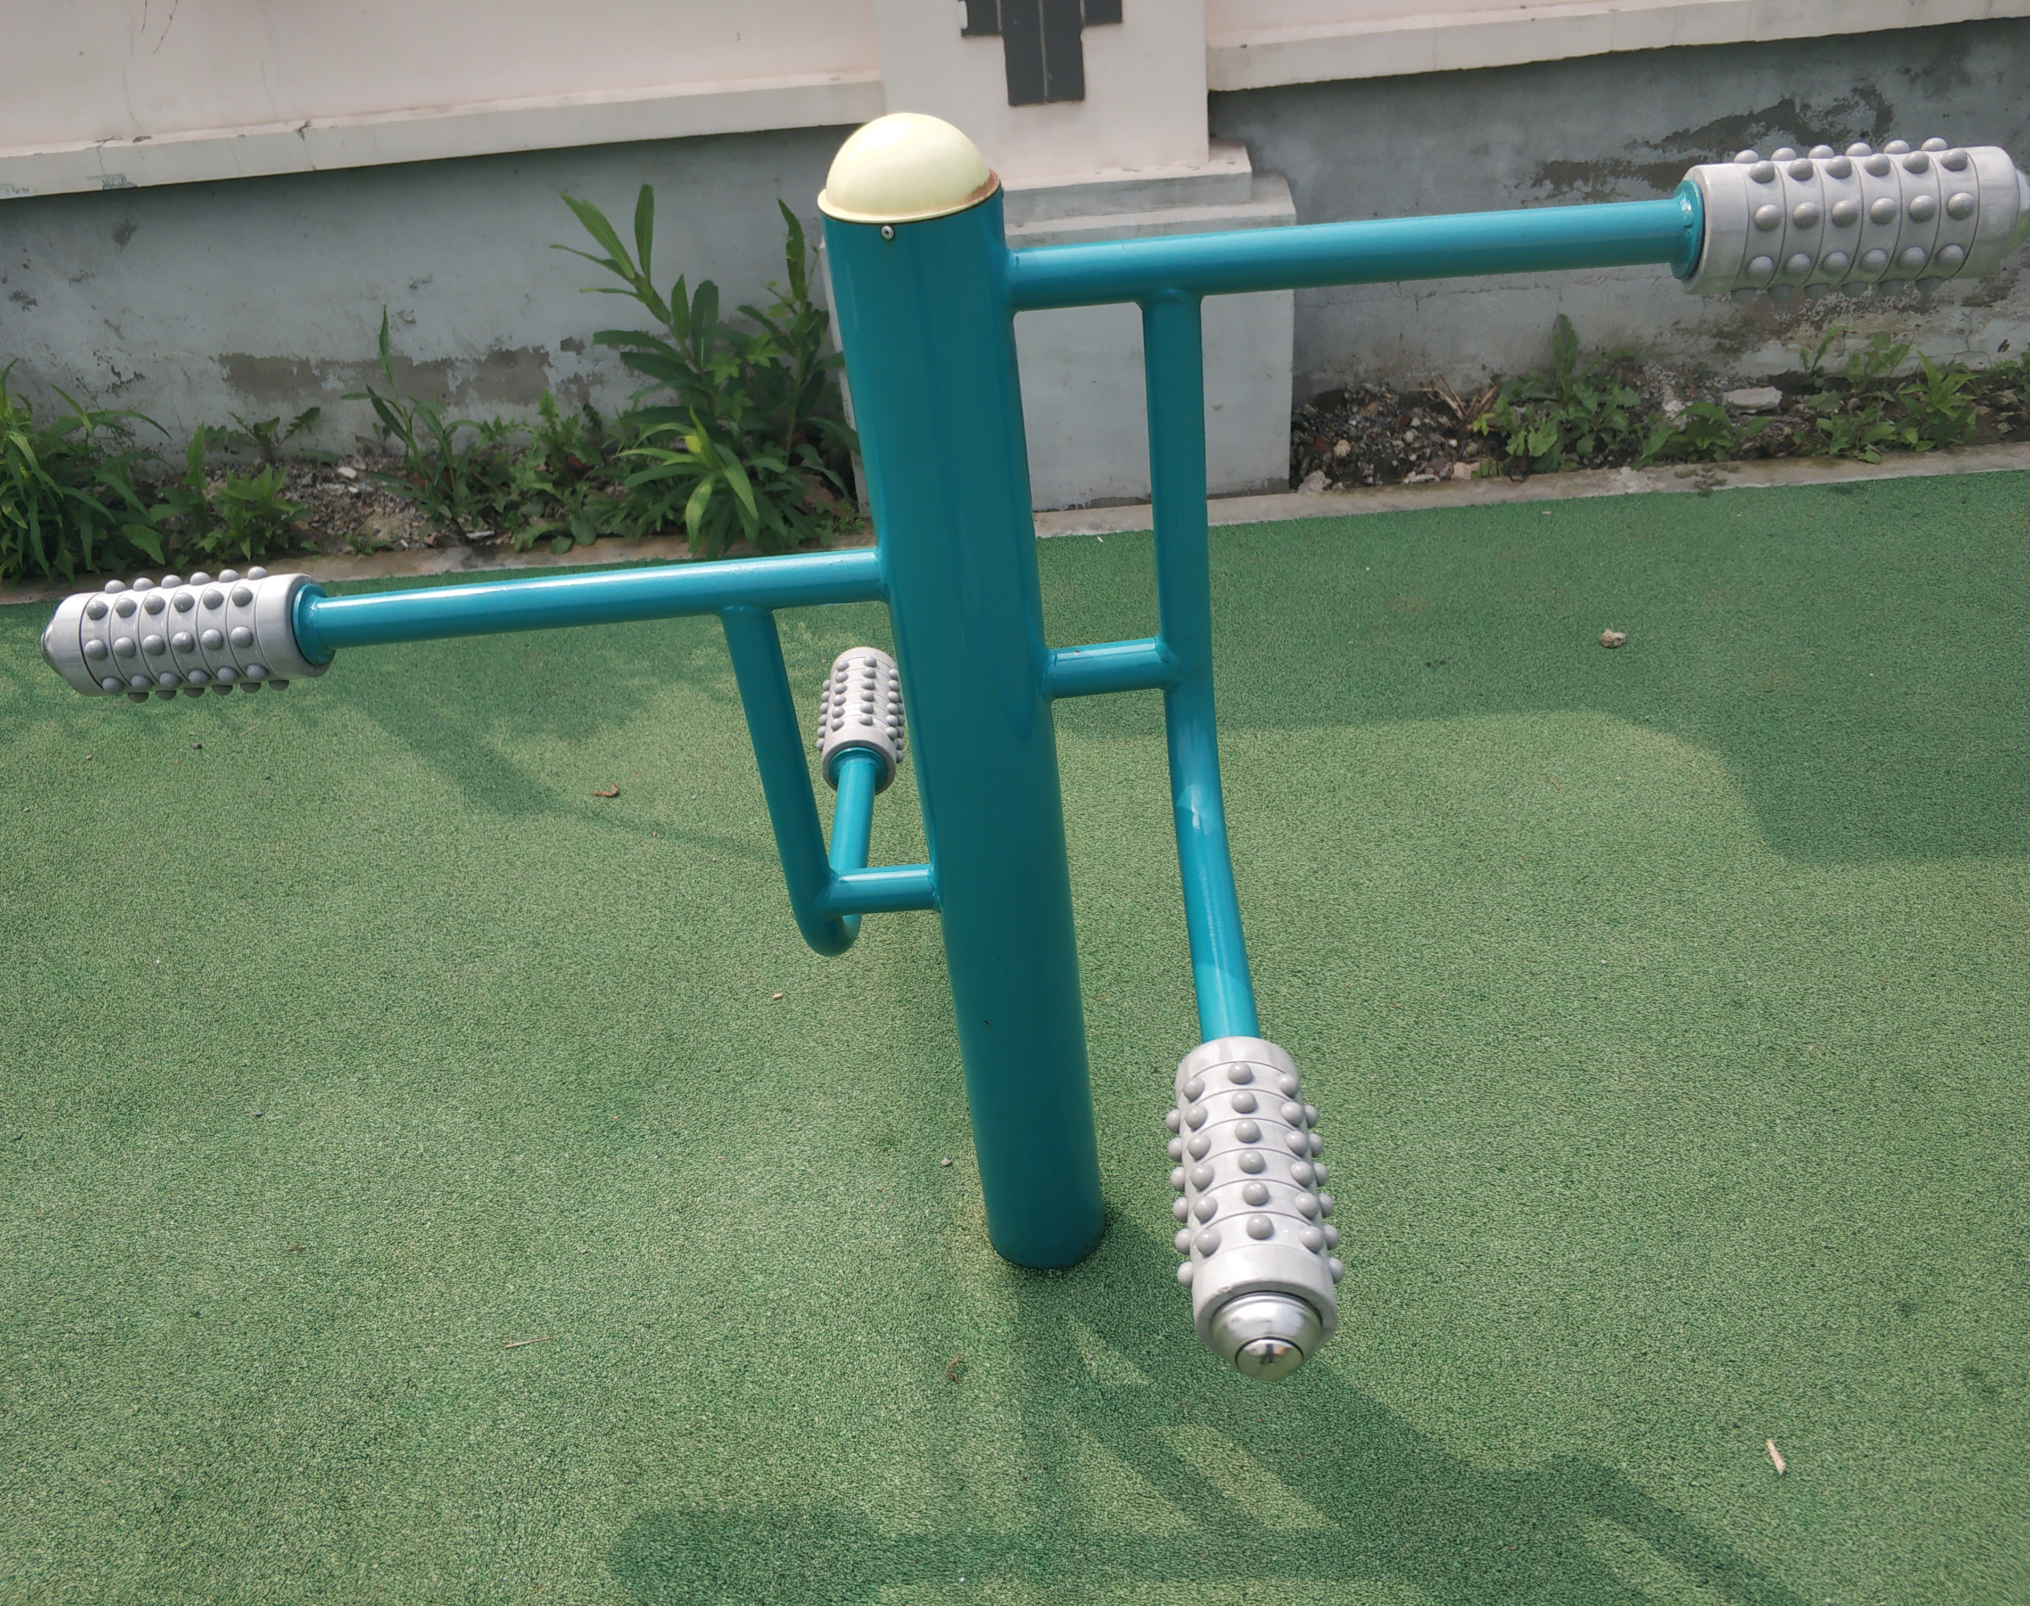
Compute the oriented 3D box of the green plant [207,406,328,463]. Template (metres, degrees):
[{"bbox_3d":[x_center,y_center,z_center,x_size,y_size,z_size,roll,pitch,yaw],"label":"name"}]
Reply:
[{"bbox_3d":[-1.441,-0.709,3.206,0.234,0.105,0.150,-3,38,5],"label":"green plant"}]

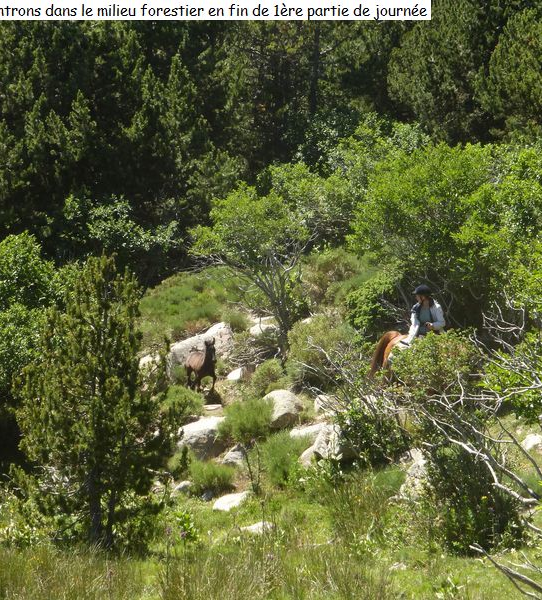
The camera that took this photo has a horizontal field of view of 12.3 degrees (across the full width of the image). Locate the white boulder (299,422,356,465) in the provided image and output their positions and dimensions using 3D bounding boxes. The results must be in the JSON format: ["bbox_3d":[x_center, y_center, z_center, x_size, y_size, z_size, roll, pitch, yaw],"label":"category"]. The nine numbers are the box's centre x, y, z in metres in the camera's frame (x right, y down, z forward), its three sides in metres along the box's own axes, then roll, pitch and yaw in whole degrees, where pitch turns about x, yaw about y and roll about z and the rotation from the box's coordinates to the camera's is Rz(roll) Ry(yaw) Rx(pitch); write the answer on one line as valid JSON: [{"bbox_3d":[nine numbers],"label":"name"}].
[{"bbox_3d":[0.807,2.065,36.000,0.800,0.620,0.680,0,0,0],"label":"white boulder"}]

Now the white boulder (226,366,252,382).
[{"bbox_3d":[-0.616,1.444,48.500,0.530,0.330,0.420,0,0,0],"label":"white boulder"}]

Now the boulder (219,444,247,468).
[{"bbox_3d":[-0.533,2.224,35.800,0.420,0.340,0.380,0,0,0],"label":"boulder"}]

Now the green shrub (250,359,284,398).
[{"bbox_3d":[-0.070,1.538,50.000,0.715,0.754,0.679,0,1,0],"label":"green shrub"}]

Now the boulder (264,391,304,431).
[{"bbox_3d":[0.208,1.842,42.000,0.667,0.667,0.650,0,-1,0],"label":"boulder"}]

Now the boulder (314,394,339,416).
[{"bbox_3d":[1.016,1.864,44.500,0.530,0.389,0.451,0,1,0],"label":"boulder"}]

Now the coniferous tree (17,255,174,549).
[{"bbox_3d":[-1.811,1.048,26.000,1.610,3.034,1.500,0,-1,0],"label":"coniferous tree"}]

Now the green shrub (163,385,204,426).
[{"bbox_3d":[-1.686,2.010,48.000,0.800,0.800,0.760,0,1,0],"label":"green shrub"}]

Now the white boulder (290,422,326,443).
[{"bbox_3d":[0.558,1.987,37.500,0.580,0.340,0.500,0,0,0],"label":"white boulder"}]

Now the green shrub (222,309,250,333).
[{"bbox_3d":[-0.789,0.456,56.000,0.622,0.533,0.591,0,1,0],"label":"green shrub"}]

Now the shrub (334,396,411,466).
[{"bbox_3d":[1.390,1.801,34.500,1.068,0.959,0.950,0,-1,0],"label":"shrub"}]

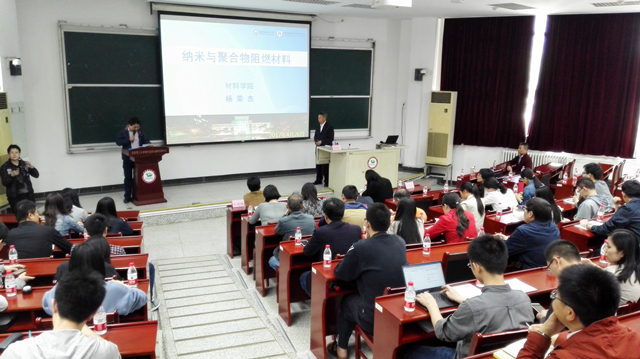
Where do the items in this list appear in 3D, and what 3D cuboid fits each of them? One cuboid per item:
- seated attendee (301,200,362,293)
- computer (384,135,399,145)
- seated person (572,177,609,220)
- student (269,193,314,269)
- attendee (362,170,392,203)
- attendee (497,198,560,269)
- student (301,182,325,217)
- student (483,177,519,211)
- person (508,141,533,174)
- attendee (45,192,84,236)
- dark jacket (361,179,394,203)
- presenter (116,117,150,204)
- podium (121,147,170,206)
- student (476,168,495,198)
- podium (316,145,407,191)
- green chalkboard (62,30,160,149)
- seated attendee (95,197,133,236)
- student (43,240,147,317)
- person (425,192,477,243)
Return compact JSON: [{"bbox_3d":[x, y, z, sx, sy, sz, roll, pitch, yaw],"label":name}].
[{"bbox_3d":[0.103,0.829,4.496,0.560,1.290,0.750,-4,13,-26],"label":"seated attendee"},{"bbox_3d":[1.627,-0.942,11.097,0.340,0.230,0.290,-4,13,-24],"label":"computer"},{"bbox_3d":[3.560,0.541,6.345,0.500,1.200,0.700,-8,15,-37],"label":"seated person"},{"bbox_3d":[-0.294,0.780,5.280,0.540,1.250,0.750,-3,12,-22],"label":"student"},{"bbox_3d":[0.975,0.473,8.161,0.520,1.200,0.780,-6,14,-31],"label":"attendee"},{"bbox_3d":[1.756,0.829,4.205,0.560,1.290,0.750,-5,13,-30],"label":"attendee"},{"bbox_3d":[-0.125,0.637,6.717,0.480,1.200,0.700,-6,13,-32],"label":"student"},{"bbox_3d":[2.463,0.606,6.531,0.500,1.220,0.750,-6,14,-34],"label":"student"},{"bbox_3d":[4.459,-0.115,10.646,0.750,1.360,0.580,4,12,14],"label":"person"},{"bbox_3d":[-3.036,0.760,5.619,0.520,1.220,0.720,0,11,-2],"label":"attendee"},{"bbox_3d":[1.000,0.311,8.224,0.550,0.620,0.480,-8,14,-38],"label":"dark jacket"},{"bbox_3d":[-3.601,-0.352,9.156,0.600,1.680,0.450,-8,15,-40],"label":"presenter"},{"bbox_3d":[-3.486,-0.095,9.529,0.760,1.150,0.550,-6,13,-30],"label":"podium"},{"bbox_3d":[2.857,0.401,8.227,0.480,1.200,0.720,-9,15,-39],"label":"student"},{"bbox_3d":[0.989,-0.226,10.846,2.000,0.980,0.950,-4,13,-24],"label":"podium"},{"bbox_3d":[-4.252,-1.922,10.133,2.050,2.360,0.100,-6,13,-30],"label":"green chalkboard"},{"bbox_3d":[-2.456,0.797,5.617,0.520,1.200,0.720,-2,12,-12],"label":"seated attendee"},{"bbox_3d":[-1.431,1.005,3.031,0.600,1.200,0.750,-2,12,-15],"label":"student"},{"bbox_3d":[1.348,0.774,5.016,0.500,1.250,0.750,-5,13,-30],"label":"person"}]

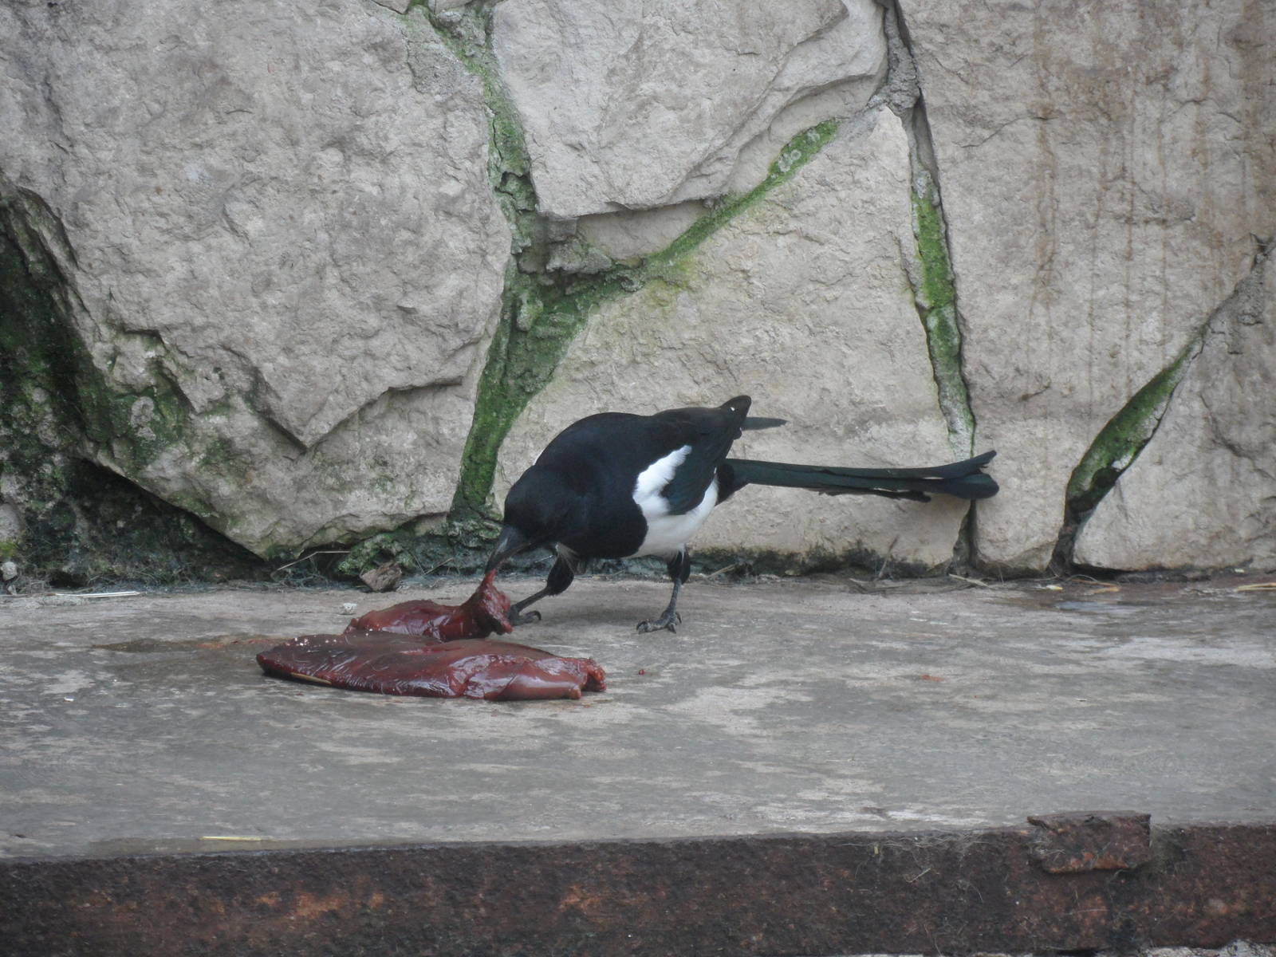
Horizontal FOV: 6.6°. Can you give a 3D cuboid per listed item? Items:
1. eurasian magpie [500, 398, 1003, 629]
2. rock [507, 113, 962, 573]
[{"bbox_3d":[0.075,0.019,8.150,0.425,0.165,0.125,-6,14,-27],"label":"eurasian magpie"},{"bbox_3d":[0.067,-0.118,8.303,0.352,0.355,0.130,0,12,-4],"label":"rock"}]

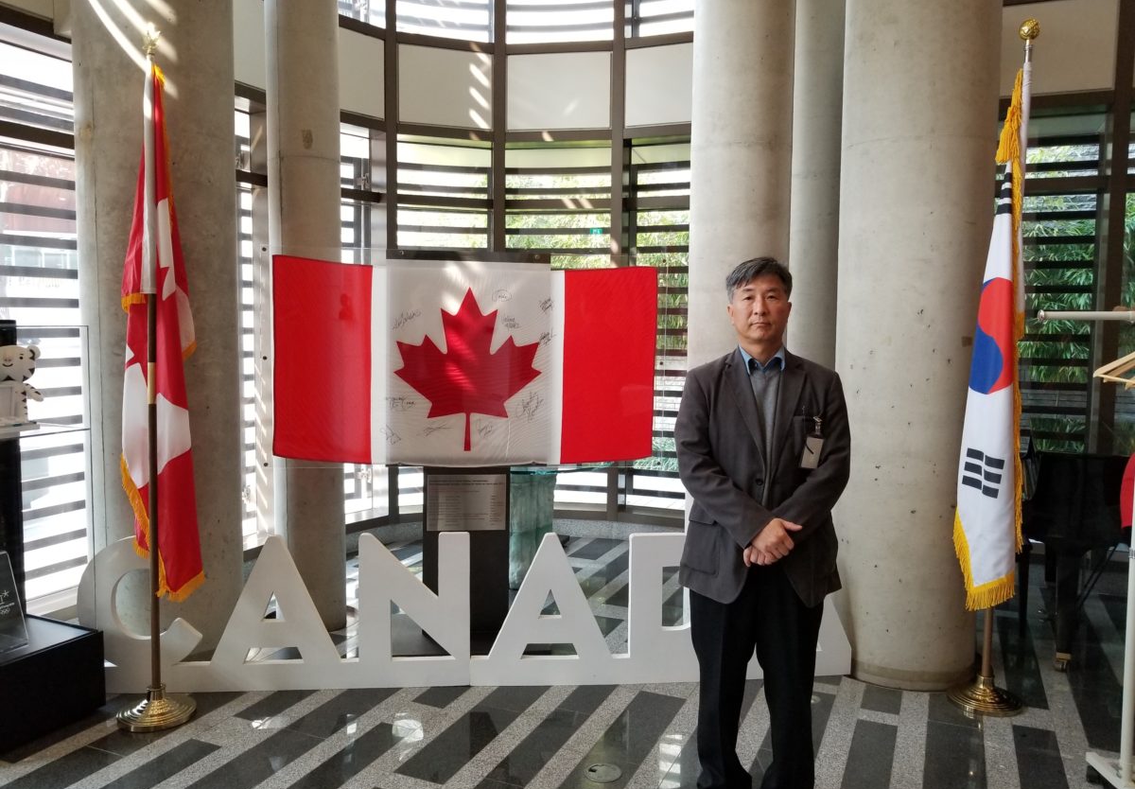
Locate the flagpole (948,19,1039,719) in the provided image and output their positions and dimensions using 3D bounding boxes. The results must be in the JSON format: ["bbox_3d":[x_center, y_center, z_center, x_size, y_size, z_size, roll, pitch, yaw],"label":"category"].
[{"bbox_3d":[1.750,-0.099,3.397,0.285,2.720,0.280,2,4,0],"label":"flagpole"}]

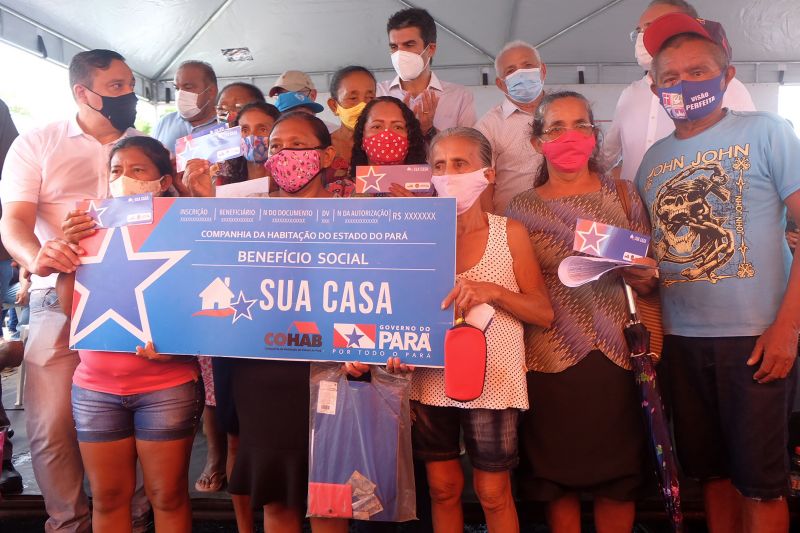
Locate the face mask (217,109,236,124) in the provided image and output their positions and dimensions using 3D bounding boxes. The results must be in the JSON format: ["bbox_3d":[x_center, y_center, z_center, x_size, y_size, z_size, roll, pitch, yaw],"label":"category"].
[{"bbox_3d":[-0.720,-0.629,2.720,0.140,0.115,0.085,1,4,15],"label":"face mask"}]

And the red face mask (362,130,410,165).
[{"bbox_3d":[-0.044,-0.385,2.100,0.145,0.120,0.085,0,3,0],"label":"red face mask"}]

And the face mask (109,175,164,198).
[{"bbox_3d":[-0.806,-0.232,1.970,0.150,0.115,0.085,0,4,3],"label":"face mask"}]

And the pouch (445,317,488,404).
[{"bbox_3d":[0.167,0.239,1.640,0.105,0.205,0.045,1,4,13],"label":"pouch"}]

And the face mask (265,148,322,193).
[{"bbox_3d":[-0.307,-0.277,1.860,0.150,0.130,0.090,1,4,15],"label":"face mask"}]

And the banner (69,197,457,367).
[{"bbox_3d":[-0.409,0.032,1.780,1.104,0.442,0.015,3,-2,12],"label":"banner"}]

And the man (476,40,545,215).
[{"bbox_3d":[0.462,-0.021,2.501,0.500,1.680,0.300,1,4,14],"label":"man"}]

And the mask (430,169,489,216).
[{"bbox_3d":[0.168,-0.208,1.790,0.150,0.130,0.095,2,4,31],"label":"mask"}]

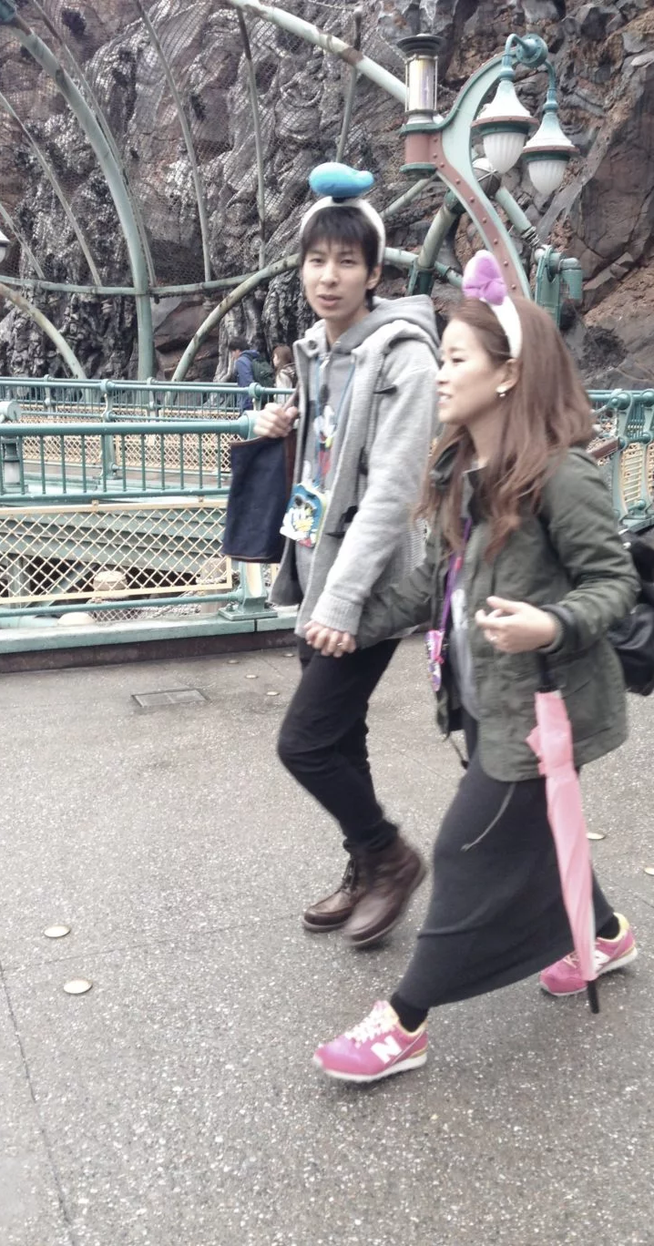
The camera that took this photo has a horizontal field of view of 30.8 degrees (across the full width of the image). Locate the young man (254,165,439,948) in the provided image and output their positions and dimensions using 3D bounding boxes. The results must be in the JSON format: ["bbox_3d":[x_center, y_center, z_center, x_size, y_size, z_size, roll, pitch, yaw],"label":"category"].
[{"bbox_3d":[0.085,-0.128,2.885,0.500,1.830,0.540,-8,14,-35],"label":"young man"}]

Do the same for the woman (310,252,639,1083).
[{"bbox_3d":[0.335,0.082,2.442,0.840,1.600,0.550,-7,14,-29],"label":"woman"}]

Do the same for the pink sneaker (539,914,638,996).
[{"bbox_3d":[0.596,0.764,2.744,0.255,0.120,0.097,-23,19,-17],"label":"pink sneaker"}]

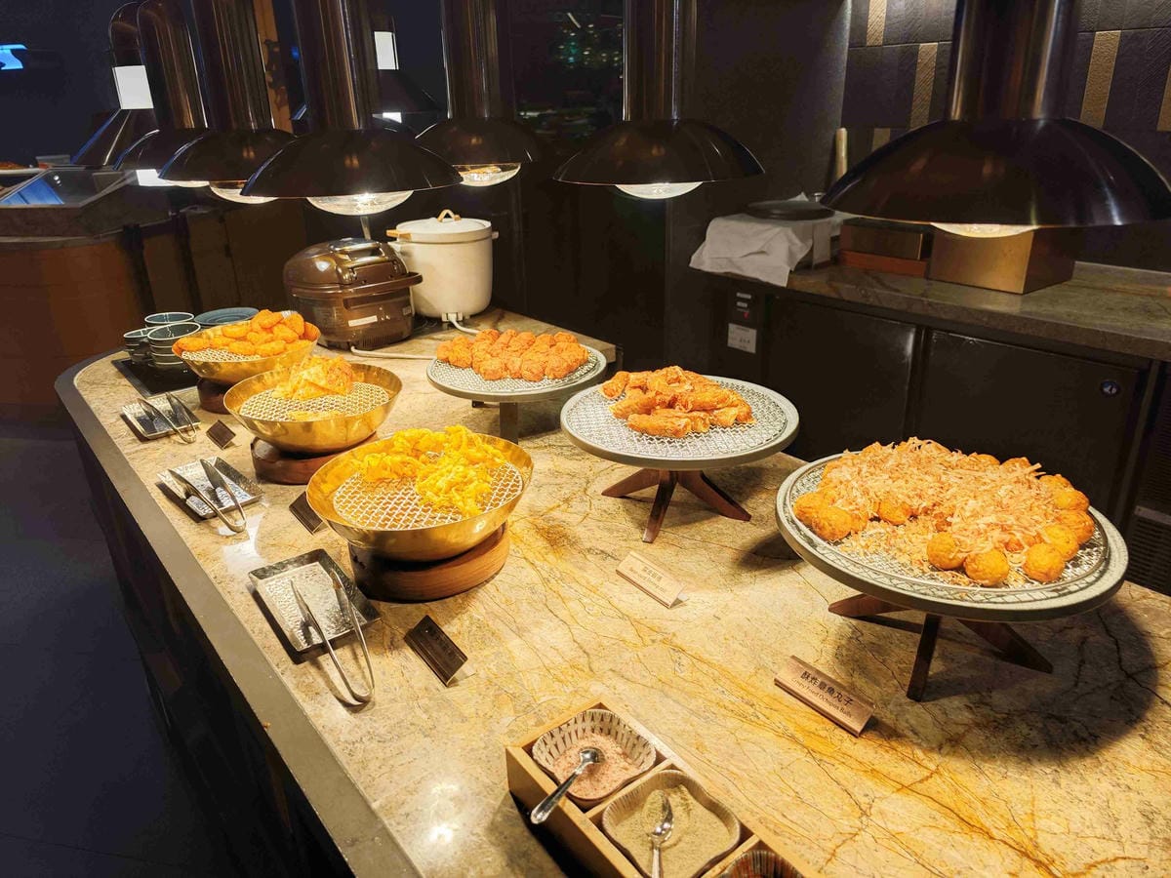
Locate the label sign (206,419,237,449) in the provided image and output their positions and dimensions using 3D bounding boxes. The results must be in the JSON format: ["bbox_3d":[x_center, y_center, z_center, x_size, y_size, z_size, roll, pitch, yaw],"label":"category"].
[{"bbox_3d":[-0.651,-0.013,1.397,0.034,0.026,0.099,-20,29,-35],"label":"label sign"}]

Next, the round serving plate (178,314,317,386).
[{"bbox_3d":[-0.707,-0.170,1.656,0.302,0.086,0.302,-1,23,0],"label":"round serving plate"}]

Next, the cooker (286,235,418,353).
[{"bbox_3d":[-0.597,-0.385,1.995,0.260,0.222,0.325,-20,29,-36],"label":"cooker"}]

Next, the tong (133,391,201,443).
[{"bbox_3d":[-0.769,-0.039,1.442,0.060,0.033,0.235,-20,29,-36],"label":"tong"}]

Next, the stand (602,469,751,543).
[{"bbox_3d":[0.136,0.041,1.178,0.178,0.141,0.178,-10,25,-18],"label":"stand"}]

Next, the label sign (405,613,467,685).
[{"bbox_3d":[-0.160,0.225,0.844,0.034,0.026,0.099,-19,29,-34],"label":"label sign"}]

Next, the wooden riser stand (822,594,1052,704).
[{"bbox_3d":[0.403,0.169,0.873,0.178,0.139,0.178,-7,24,-13],"label":"wooden riser stand"}]

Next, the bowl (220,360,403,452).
[{"bbox_3d":[-0.468,-0.046,1.366,0.302,0.086,0.302,-1,23,0],"label":"bowl"}]

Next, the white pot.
[{"bbox_3d":[-0.424,-0.542,2.352,0.335,0.295,0.290,-12,26,-23],"label":"white pot"}]

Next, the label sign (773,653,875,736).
[{"bbox_3d":[0.242,0.254,0.779,0.034,0.026,0.099,-20,29,-35],"label":"label sign"}]

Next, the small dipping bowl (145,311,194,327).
[{"bbox_3d":[-0.978,-0.266,1.838,0.113,0.042,0.113,-2,24,1],"label":"small dipping bowl"}]

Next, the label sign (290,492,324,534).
[{"bbox_3d":[-0.403,0.104,1.141,0.034,0.026,0.099,-19,29,-34],"label":"label sign"}]

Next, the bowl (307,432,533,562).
[{"bbox_3d":[-0.219,0.087,1.063,0.299,0.086,0.299,-1,23,0],"label":"bowl"}]

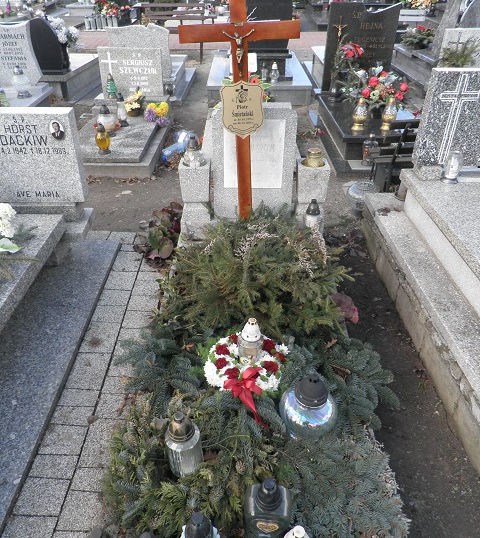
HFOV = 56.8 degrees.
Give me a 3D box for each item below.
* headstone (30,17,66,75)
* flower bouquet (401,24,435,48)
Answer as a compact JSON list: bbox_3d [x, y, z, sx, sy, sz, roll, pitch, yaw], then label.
[{"bbox_3d":[-2.930,-3.240,6.460,0.740,0.730,0.120,0,34,0],"label":"headstone"},{"bbox_3d":[3.000,-3.930,7.500,0.520,0.340,0.420,0,34,0],"label":"flower bouquet"}]

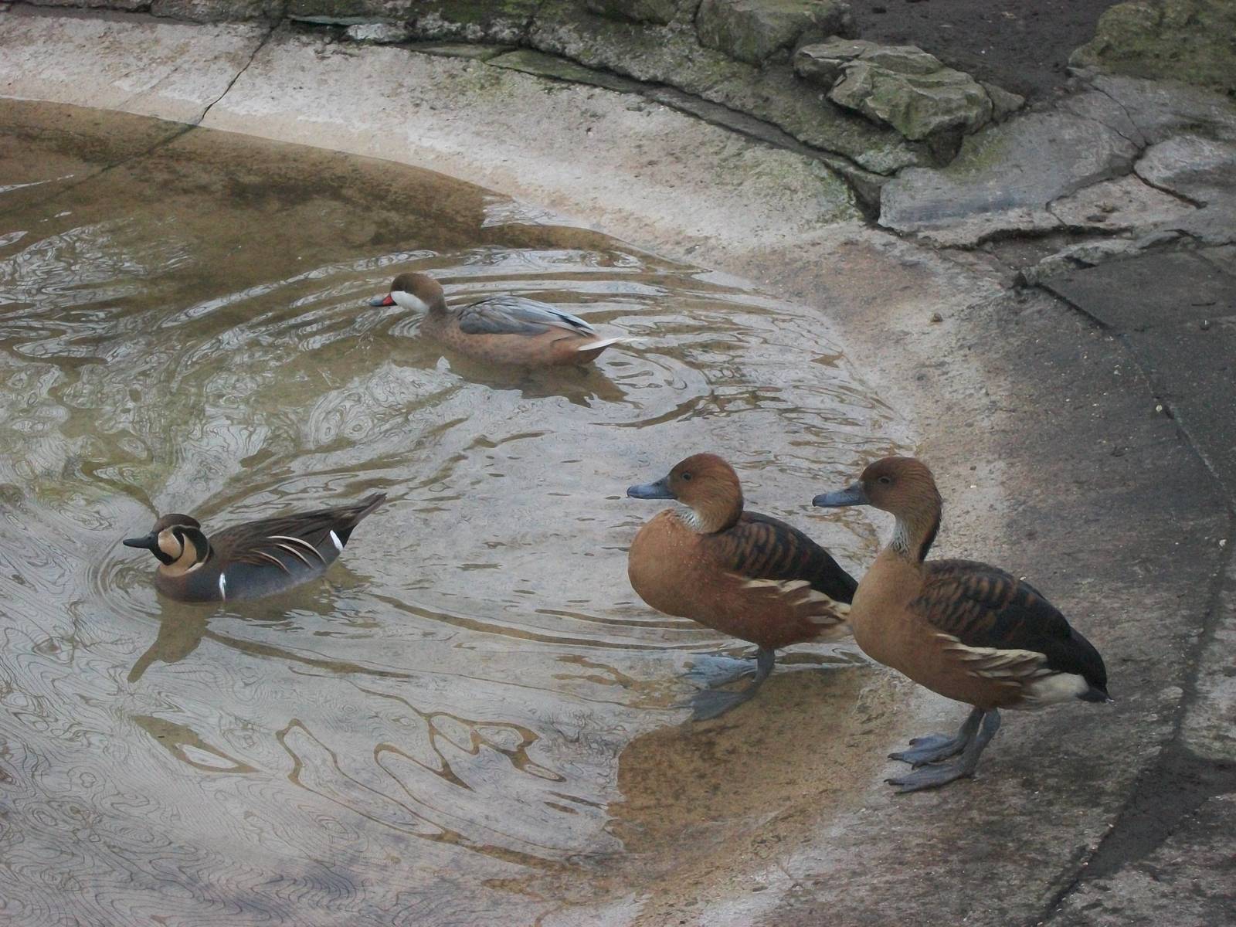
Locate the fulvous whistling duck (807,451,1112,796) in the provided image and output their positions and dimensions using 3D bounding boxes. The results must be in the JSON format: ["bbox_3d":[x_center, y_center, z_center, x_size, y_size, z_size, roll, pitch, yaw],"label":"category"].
[{"bbox_3d":[0.320,0.131,3.175,0.296,0.325,0.140,-5,23,-13],"label":"fulvous whistling duck"}]

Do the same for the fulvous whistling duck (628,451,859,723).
[{"bbox_3d":[0.130,0.100,3.432,0.257,0.270,0.140,-8,23,-19],"label":"fulvous whistling duck"}]

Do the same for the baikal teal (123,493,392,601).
[{"bbox_3d":[-0.395,0.093,3.784,0.324,0.120,0.135,-14,26,-31],"label":"baikal teal"}]

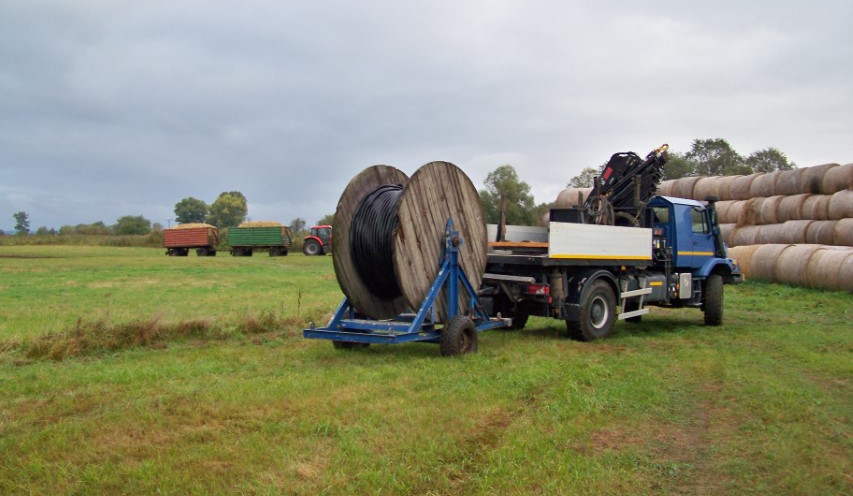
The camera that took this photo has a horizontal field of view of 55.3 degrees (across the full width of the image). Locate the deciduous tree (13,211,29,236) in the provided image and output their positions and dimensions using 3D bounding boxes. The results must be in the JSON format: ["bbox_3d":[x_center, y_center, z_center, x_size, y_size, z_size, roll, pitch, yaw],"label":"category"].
[{"bbox_3d":[-119.808,-6.345,240.000,4.800,9.000,4.800,1,0,0],"label":"deciduous tree"}]

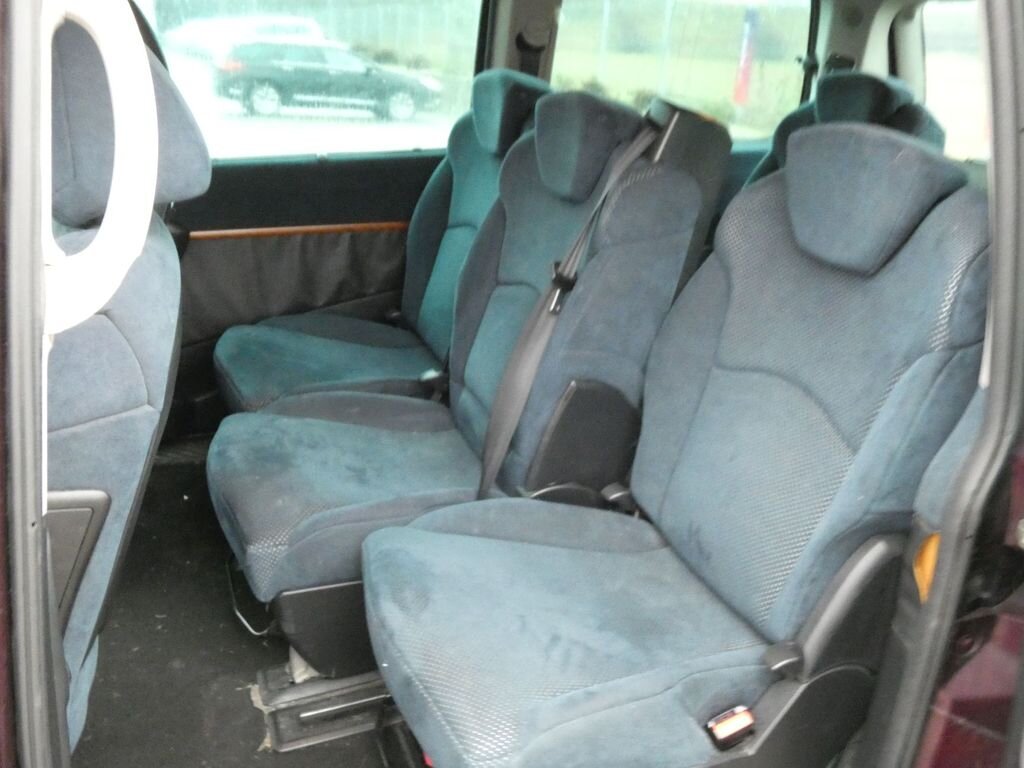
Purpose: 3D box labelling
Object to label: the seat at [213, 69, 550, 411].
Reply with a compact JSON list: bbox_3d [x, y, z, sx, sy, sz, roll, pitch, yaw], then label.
[{"bbox_3d":[-0.281,-0.284,1.947,0.694,0.750,0.495,-7,23,-23],"label":"seat"}]

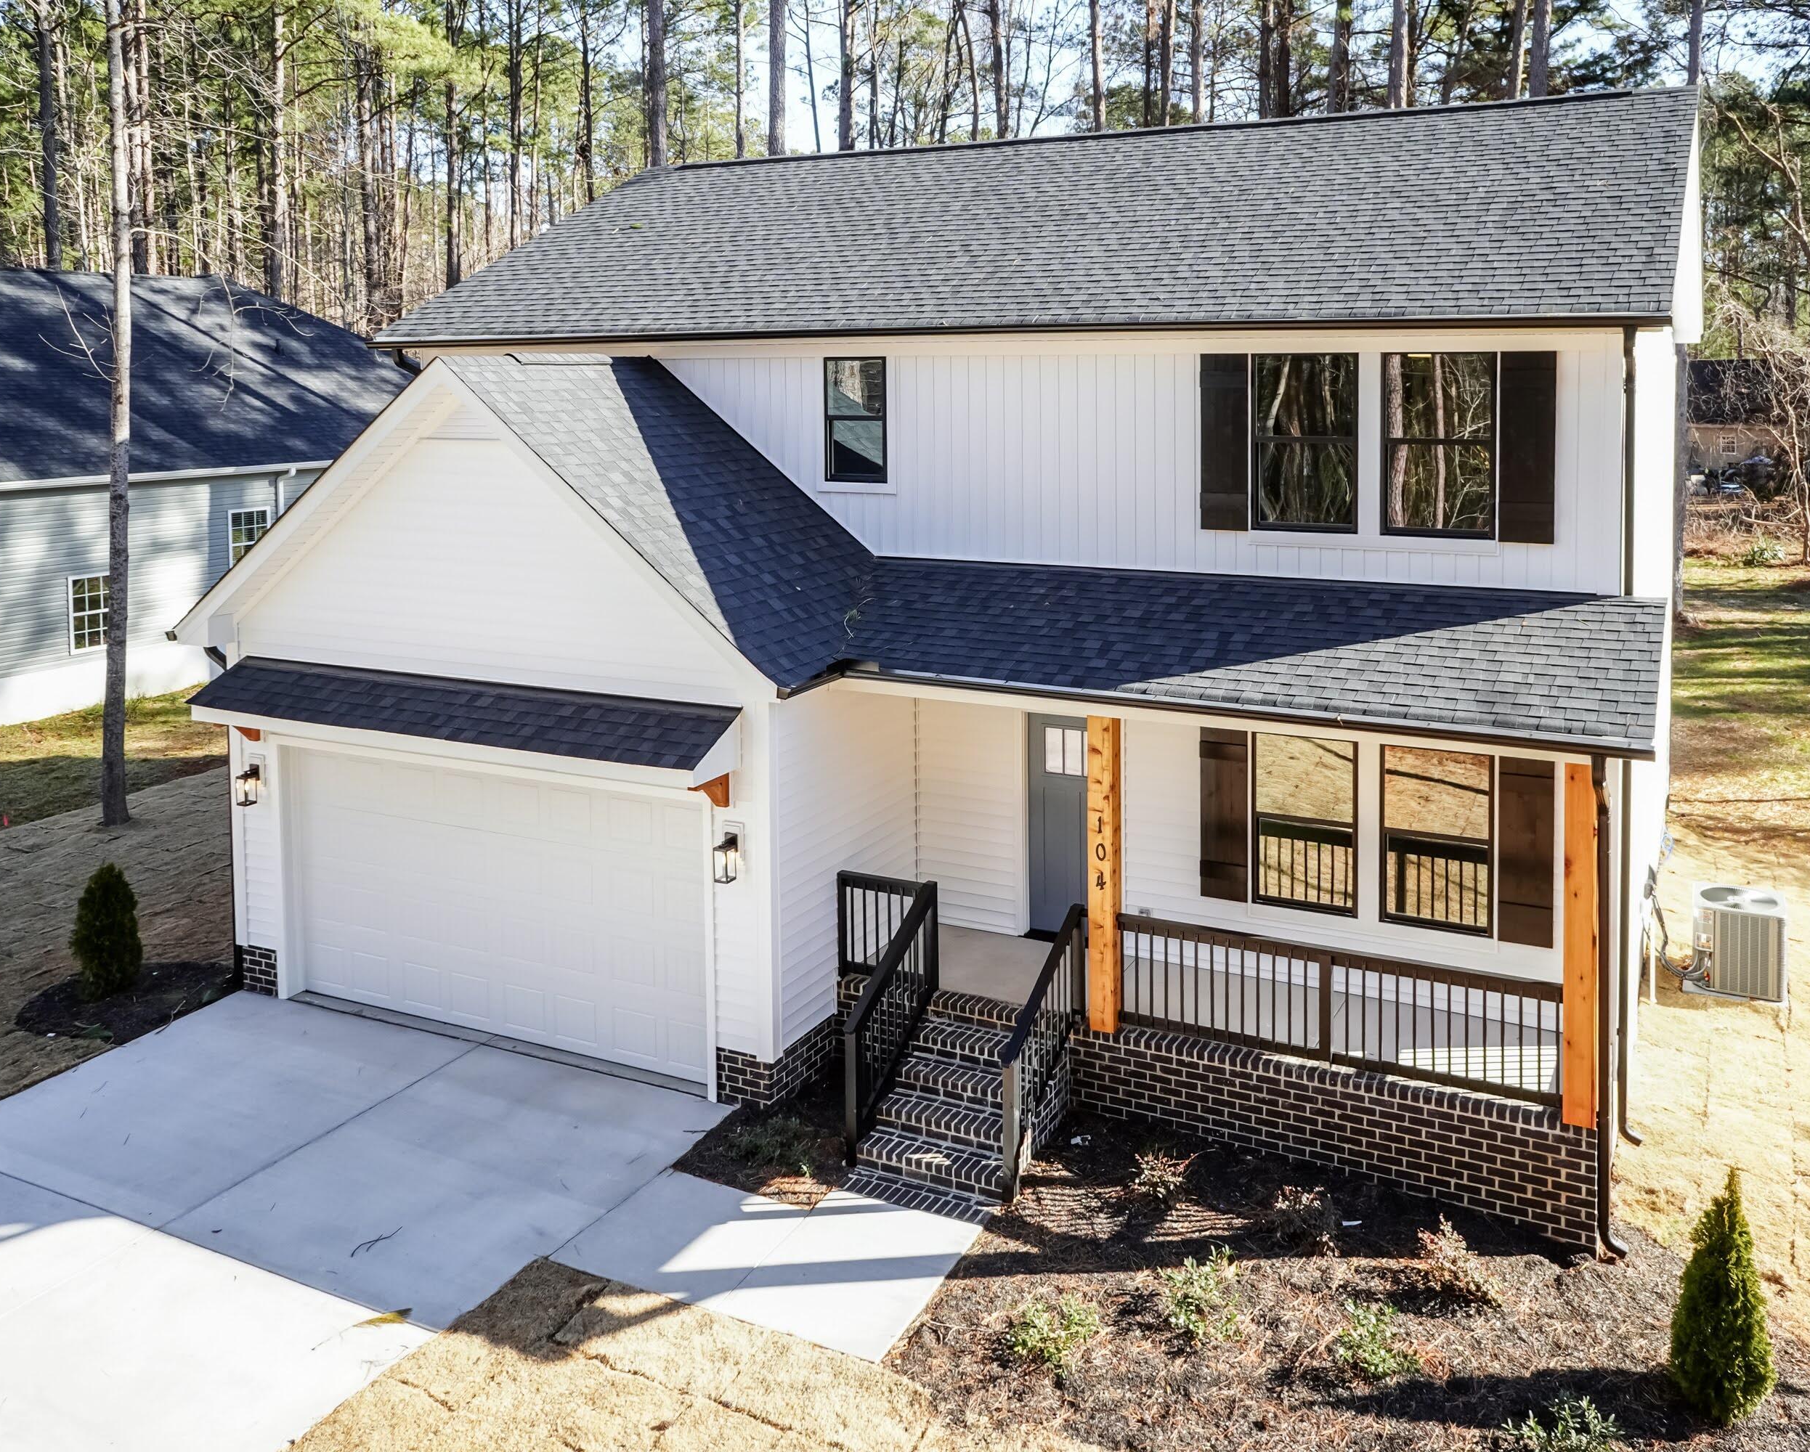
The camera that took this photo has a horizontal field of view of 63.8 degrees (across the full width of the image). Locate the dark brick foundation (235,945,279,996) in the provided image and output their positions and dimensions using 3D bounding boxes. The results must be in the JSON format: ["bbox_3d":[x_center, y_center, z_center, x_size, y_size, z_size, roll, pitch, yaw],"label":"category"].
[{"bbox_3d":[-6.346,2.412,14.449,0.550,0.460,0.200,4,11,25],"label":"dark brick foundation"}]

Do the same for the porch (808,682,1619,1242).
[{"bbox_3d":[2.241,1.602,11.592,6.150,3.540,3.055,4,11,25],"label":"porch"}]

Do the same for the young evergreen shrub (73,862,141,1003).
[{"bbox_3d":[-7.963,2.040,14.500,0.710,1.320,0.710,4,11,25],"label":"young evergreen shrub"}]

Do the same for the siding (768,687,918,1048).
[{"bbox_3d":[-0.587,1.006,12.970,0.200,2.965,2.815,4,11,25],"label":"siding"}]

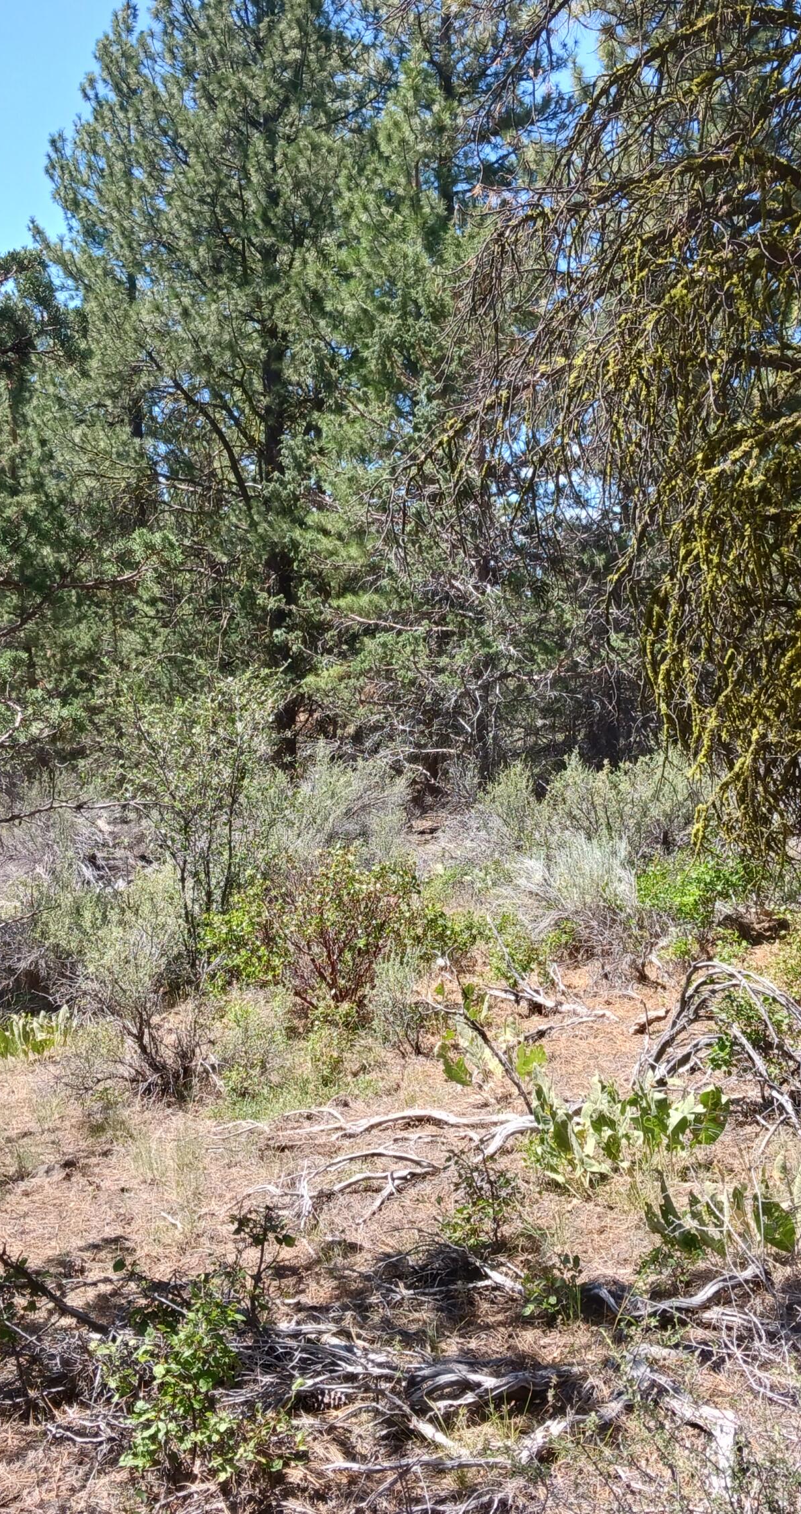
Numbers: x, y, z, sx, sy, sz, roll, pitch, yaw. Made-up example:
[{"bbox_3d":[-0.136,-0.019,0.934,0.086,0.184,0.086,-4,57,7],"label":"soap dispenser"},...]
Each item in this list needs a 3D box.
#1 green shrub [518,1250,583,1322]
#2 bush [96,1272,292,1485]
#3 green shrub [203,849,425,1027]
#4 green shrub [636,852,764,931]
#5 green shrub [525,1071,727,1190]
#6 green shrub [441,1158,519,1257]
[{"bbox_3d":[0.357,1.273,3.806,0.157,0.166,0.141,0,3,0],"label":"green shrub"},{"bbox_3d":[-0.397,1.209,3.103,0.389,0.365,0.350,0,3,0],"label":"bush"},{"bbox_3d":[-0.392,0.800,7.168,1.005,0.763,0.854,0,3,0],"label":"green shrub"},{"bbox_3d":[1.846,0.819,9.731,0.795,0.461,0.636,0,3,0],"label":"green shrub"},{"bbox_3d":[0.686,1.136,4.874,0.617,0.328,0.462,0,3,0],"label":"green shrub"},{"bbox_3d":[0.212,1.211,4.269,0.210,0.241,0.189,0,3,0],"label":"green shrub"}]

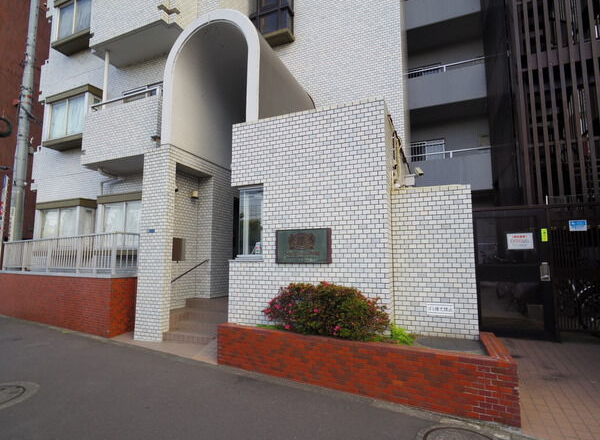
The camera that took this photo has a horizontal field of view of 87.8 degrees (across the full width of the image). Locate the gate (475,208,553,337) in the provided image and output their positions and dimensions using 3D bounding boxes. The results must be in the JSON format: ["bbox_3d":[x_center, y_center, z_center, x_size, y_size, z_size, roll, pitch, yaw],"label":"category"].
[{"bbox_3d":[3.557,0.889,5.240,1.058,2.125,0.055,-3,-7,22],"label":"gate"}]

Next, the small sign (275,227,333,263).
[{"bbox_3d":[0.041,0.372,4.340,0.833,0.474,0.046,-3,-7,22],"label":"small sign"}]

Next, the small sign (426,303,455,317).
[{"bbox_3d":[1.816,1.169,4.024,0.313,0.143,0.011,-3,-7,22],"label":"small sign"}]

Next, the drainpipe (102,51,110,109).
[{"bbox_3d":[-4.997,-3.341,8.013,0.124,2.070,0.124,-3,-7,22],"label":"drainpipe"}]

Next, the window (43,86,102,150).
[{"bbox_3d":[-6.413,-2.834,8.818,1.799,1.408,0.442,-3,-7,22],"label":"window"}]

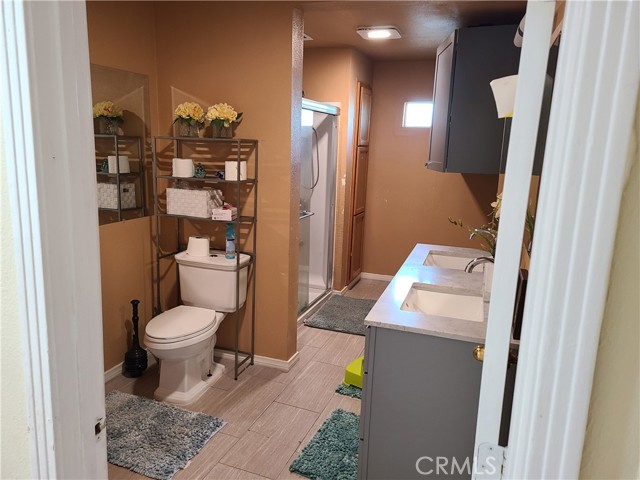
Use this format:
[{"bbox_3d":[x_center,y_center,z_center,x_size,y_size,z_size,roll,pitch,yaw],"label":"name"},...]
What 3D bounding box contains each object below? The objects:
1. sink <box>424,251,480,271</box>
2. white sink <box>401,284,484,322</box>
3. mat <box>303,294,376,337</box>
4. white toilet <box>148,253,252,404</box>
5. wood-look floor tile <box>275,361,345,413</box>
[{"bbox_3d":[0.832,0.200,2.970,0.355,0.150,0.440,5,13,19],"label":"sink"},{"bbox_3d":[0.581,0.353,2.264,0.355,0.150,0.440,5,13,19],"label":"white sink"},{"bbox_3d":[0.254,0.660,4.366,0.560,0.025,0.850,5,13,19],"label":"mat"},{"bbox_3d":[-0.807,0.543,3.038,0.460,0.790,0.720,6,13,20],"label":"white toilet"},{"bbox_3d":[-0.033,0.945,3.140,0.305,0.010,0.605,6,13,20],"label":"wood-look floor tile"}]

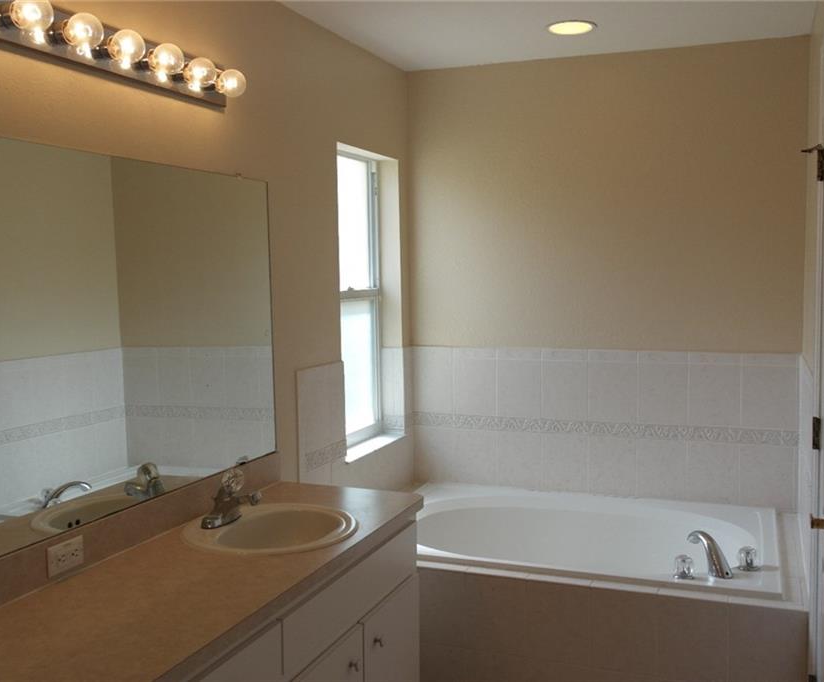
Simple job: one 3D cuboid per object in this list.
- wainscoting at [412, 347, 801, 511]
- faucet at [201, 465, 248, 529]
[{"bbox_3d":[0.769,0.353,3.663,1.628,0.634,0.020,1,5,22],"label":"wainscoting"},{"bbox_3d":[-0.477,0.424,2.323,0.150,0.138,0.155,1,5,22],"label":"faucet"}]

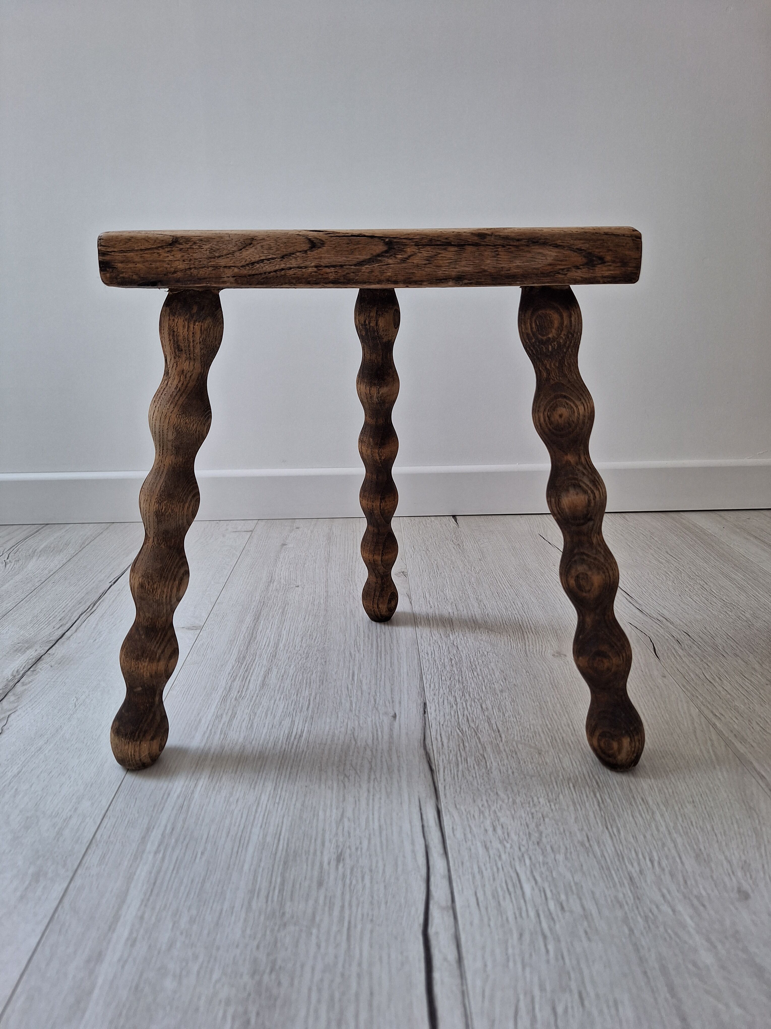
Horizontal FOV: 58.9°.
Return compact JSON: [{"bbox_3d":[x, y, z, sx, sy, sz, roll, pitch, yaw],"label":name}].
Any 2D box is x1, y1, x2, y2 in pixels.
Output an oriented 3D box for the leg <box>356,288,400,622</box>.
[{"bbox_3d":[-0.005,-0.040,0.599,0.037,0.296,0.038,0,21,0],"label":"leg"}]

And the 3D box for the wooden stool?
[{"bbox_3d":[-0.004,-0.025,0.526,0.363,0.340,0.267,-1,18,0],"label":"wooden stool"}]

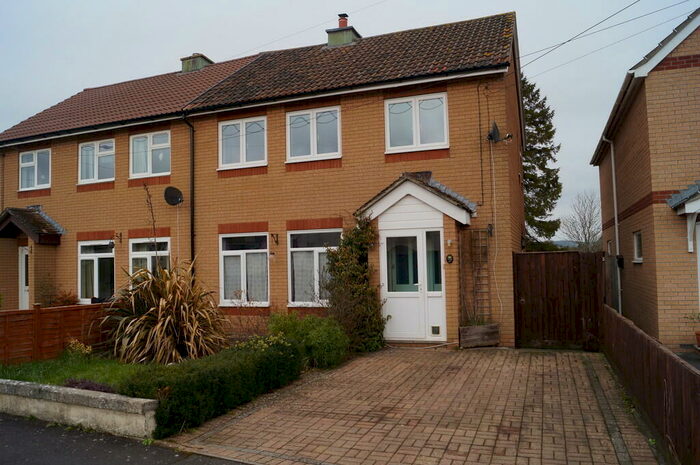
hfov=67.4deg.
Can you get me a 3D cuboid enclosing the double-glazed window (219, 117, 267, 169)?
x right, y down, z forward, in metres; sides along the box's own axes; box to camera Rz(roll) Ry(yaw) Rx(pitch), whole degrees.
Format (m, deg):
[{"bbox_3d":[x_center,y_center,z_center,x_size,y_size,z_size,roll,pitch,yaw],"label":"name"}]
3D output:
[{"bbox_3d":[-2.455,-2.051,12.069,1.312,1.129,0.120,-3,-3,22],"label":"double-glazed window"}]

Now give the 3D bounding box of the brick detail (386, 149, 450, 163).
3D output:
[{"bbox_3d":[1.352,-1.542,10.596,1.320,0.165,0.100,-3,-4,21],"label":"brick detail"}]

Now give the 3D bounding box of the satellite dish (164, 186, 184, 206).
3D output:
[{"bbox_3d":[-4.141,-0.849,12.373,0.340,0.450,0.500,-3,-4,32],"label":"satellite dish"}]

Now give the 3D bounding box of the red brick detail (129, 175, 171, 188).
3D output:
[{"bbox_3d":[-4.972,-1.267,13.025,1.321,0.213,0.100,-3,-3,22],"label":"red brick detail"}]

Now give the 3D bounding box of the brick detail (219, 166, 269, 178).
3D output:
[{"bbox_3d":[-2.442,-1.386,12.024,1.320,0.165,0.100,-3,-4,21],"label":"brick detail"}]

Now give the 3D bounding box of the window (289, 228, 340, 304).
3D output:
[{"bbox_3d":[-0.753,0.757,11.258,1.320,1.650,0.110,-3,-4,21],"label":"window"}]

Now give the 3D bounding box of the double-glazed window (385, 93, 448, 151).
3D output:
[{"bbox_3d":[1.330,-2.206,10.622,1.310,1.110,0.110,-3,-4,21],"label":"double-glazed window"}]

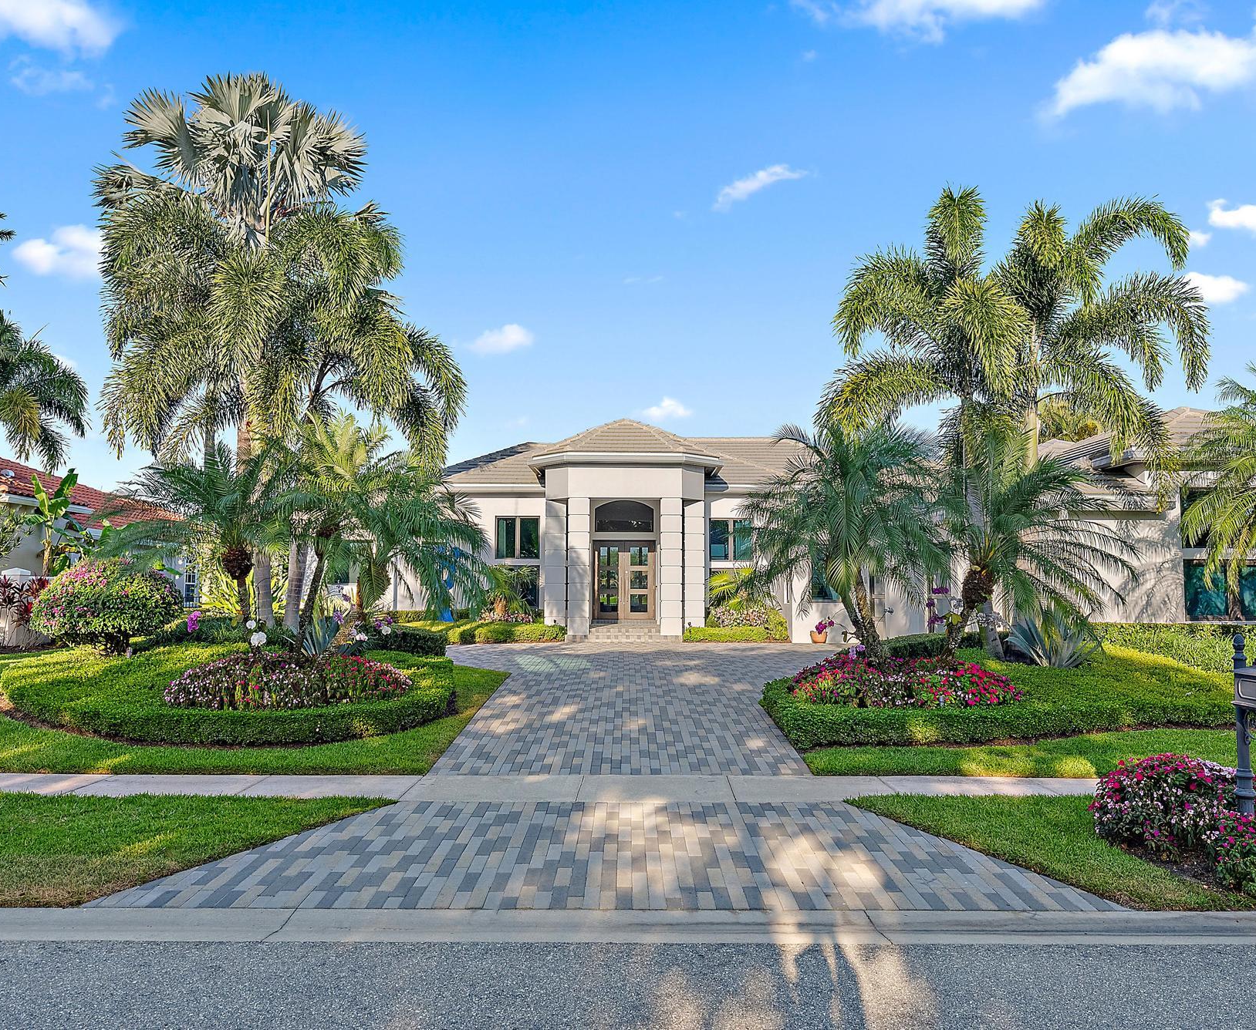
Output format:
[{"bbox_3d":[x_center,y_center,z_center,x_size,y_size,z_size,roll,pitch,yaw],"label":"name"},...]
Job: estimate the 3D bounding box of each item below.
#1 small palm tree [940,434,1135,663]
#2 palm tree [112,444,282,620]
[{"bbox_3d":[6.779,0.587,17.203,3.360,3.990,3.300,0,-4,0],"label":"small palm tree"},{"bbox_3d":[-7.214,0.537,17.709,3.340,3.510,3.200,0,-4,0],"label":"palm tree"}]

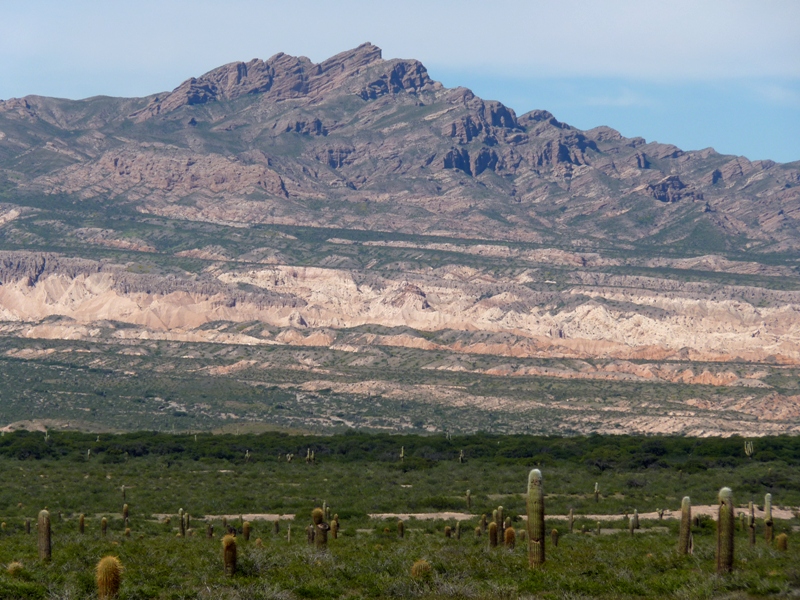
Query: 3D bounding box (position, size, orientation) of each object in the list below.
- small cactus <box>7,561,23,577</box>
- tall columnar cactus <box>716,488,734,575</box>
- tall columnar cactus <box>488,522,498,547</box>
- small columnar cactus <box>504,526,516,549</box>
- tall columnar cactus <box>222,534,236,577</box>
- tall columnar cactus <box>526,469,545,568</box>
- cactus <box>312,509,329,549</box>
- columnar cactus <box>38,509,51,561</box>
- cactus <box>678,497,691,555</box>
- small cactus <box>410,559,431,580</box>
[{"bbox_3d":[-10.689,7.503,188.000,0.420,0.514,0.420,0,-2,0],"label":"small cactus"},{"bbox_3d":[9.537,6.781,198.000,0.453,2.608,0.453,0,-1,0],"label":"tall columnar cactus"},{"bbox_3d":[3.866,9.734,280.000,0.360,1.083,0.360,0,-1,0],"label":"tall columnar cactus"},{"bbox_3d":[4.324,9.353,265.000,0.411,0.900,0.411,0,-1,0],"label":"small columnar cactus"},{"bbox_3d":[-4.695,7.090,187.000,0.359,1.201,0.359,0,-1,0],"label":"tall columnar cactus"},{"bbox_3d":[4.129,6.653,205.000,0.484,3.073,0.484,0,-1,0],"label":"tall columnar cactus"},{"bbox_3d":[-2.858,8.313,245.000,0.561,1.574,0.470,0,-1,0],"label":"cactus"},{"bbox_3d":[-12.061,8.042,230.000,0.418,1.817,0.418,0,-1,0],"label":"columnar cactus"},{"bbox_3d":[11.066,8.770,262.000,0.368,2.310,0.368,0,-1,0],"label":"cactus"},{"bbox_3d":[0.537,6.717,168.000,0.471,0.533,0.447,0,-1,0],"label":"small cactus"}]

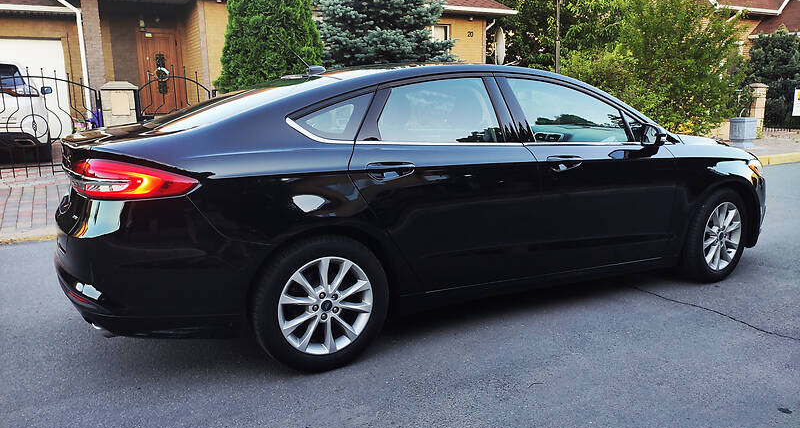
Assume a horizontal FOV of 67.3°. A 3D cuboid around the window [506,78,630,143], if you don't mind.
[{"bbox_3d":[0.992,-0.593,3.450,0.790,0.400,0.070,-6,-15,-28],"label":"window"}]

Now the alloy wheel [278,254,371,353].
[{"bbox_3d":[-0.376,0.408,2.830,0.465,0.465,0.180,-6,11,-27],"label":"alloy wheel"}]

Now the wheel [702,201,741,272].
[{"bbox_3d":[2.135,0.140,4.134,0.465,0.465,0.180,-7,11,-32],"label":"wheel"}]

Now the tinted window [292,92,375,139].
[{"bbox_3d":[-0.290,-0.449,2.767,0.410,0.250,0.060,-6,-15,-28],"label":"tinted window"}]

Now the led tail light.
[{"bbox_3d":[-1.095,-0.148,2.449,0.460,0.170,0.430,-6,10,-28],"label":"led tail light"}]

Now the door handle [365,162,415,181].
[{"bbox_3d":[-0.046,-0.198,2.797,0.240,0.080,0.055,-6,11,-27],"label":"door handle"}]

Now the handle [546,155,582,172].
[{"bbox_3d":[0.901,-0.277,3.293,0.240,0.080,0.055,-6,11,-27],"label":"handle"}]

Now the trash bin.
[{"bbox_3d":[8.527,-2.011,14.917,0.600,0.770,0.600,-6,11,-27],"label":"trash bin"}]

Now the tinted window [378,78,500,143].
[{"bbox_3d":[0.195,-0.534,3.040,0.690,0.345,0.050,-6,-14,-27],"label":"tinted window"}]

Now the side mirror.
[{"bbox_3d":[1.472,-0.462,3.493,0.130,0.150,0.200,-6,10,-28],"label":"side mirror"}]

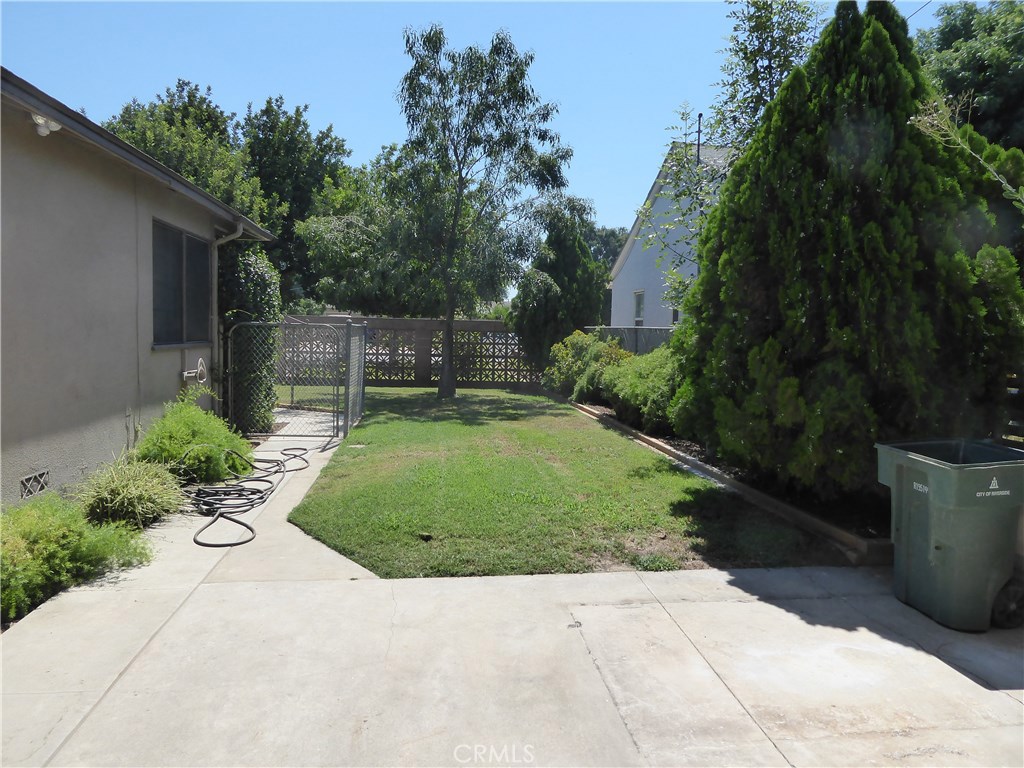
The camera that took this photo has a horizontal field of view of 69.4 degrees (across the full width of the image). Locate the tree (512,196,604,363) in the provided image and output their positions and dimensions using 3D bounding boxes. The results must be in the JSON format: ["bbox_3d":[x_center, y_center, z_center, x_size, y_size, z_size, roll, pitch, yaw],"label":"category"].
[{"bbox_3d":[1.034,-1.936,16.800,2.160,4.310,2.200,1,4,0],"label":"tree"}]

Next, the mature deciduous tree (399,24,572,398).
[{"bbox_3d":[-0.574,-3.513,15.406,3.580,7.580,3.600,1,4,0],"label":"mature deciduous tree"}]

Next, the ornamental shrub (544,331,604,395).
[{"bbox_3d":[1.352,-0.424,16.001,1.340,1.420,1.350,1,4,0],"label":"ornamental shrub"}]

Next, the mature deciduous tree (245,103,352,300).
[{"bbox_3d":[-7.490,-5.178,25.469,4.200,9.150,4.400,1,4,0],"label":"mature deciduous tree"}]

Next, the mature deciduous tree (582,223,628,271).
[{"bbox_3d":[5.187,-5.018,39.931,4.320,7.300,4.600,1,4,0],"label":"mature deciduous tree"}]

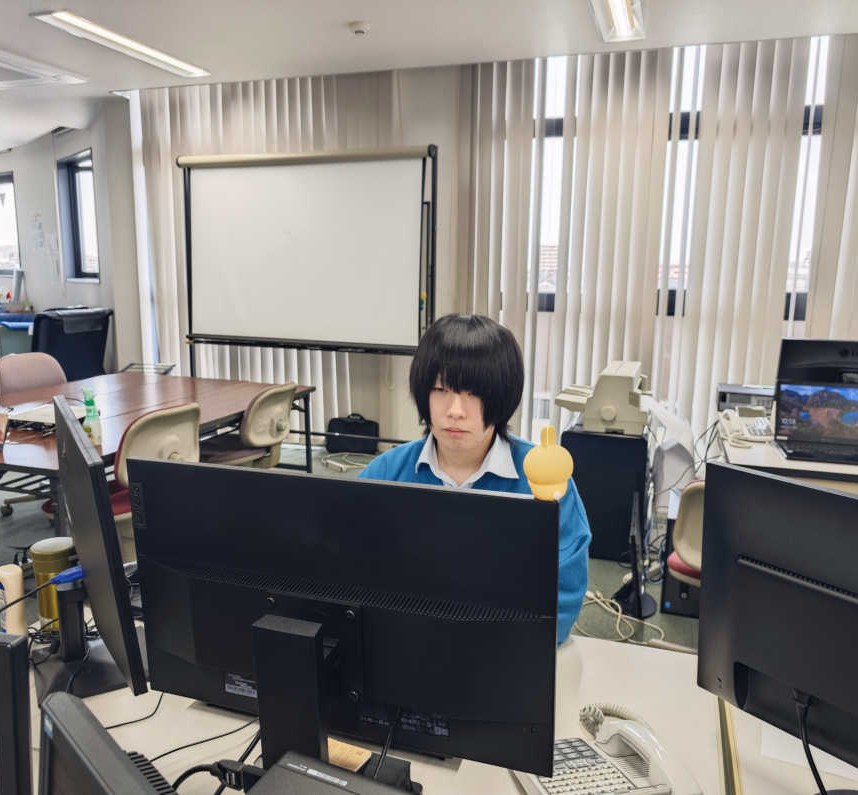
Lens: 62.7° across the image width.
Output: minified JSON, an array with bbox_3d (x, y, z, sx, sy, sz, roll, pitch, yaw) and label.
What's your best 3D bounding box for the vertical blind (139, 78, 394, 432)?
[{"bbox_3d":[-1.267,-0.968,5.280,2.173,2.650,0.110,4,10,17],"label":"vertical blind"}]

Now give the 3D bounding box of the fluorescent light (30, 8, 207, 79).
[{"bbox_3d":[-1.827,-2.160,4.359,0.230,0.080,1.250,4,10,19],"label":"fluorescent light"}]

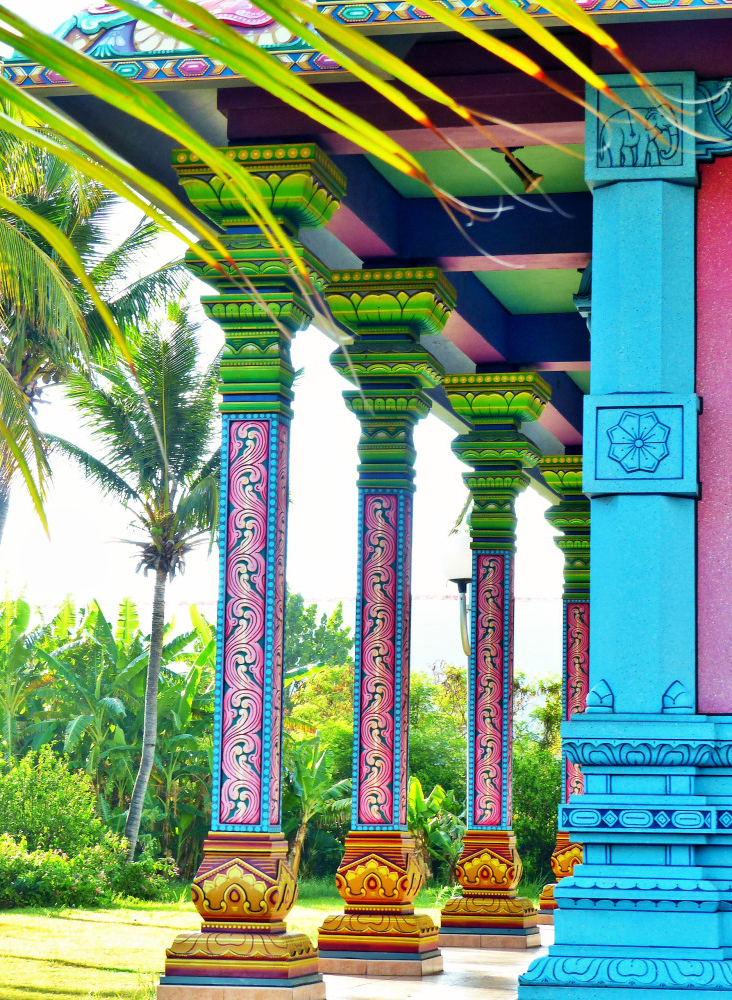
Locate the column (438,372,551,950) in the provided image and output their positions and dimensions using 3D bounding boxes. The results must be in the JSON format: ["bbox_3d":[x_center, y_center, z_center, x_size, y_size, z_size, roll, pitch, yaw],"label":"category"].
[{"bbox_3d":[0.963,1.214,19.949,0.737,4.281,0.737,-1,-7,12],"label":"column"}]

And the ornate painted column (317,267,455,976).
[{"bbox_3d":[0.113,0.753,16.266,0.737,4.281,0.737,-1,-7,12],"label":"ornate painted column"}]

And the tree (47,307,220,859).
[{"bbox_3d":[-3.477,1.725,47.000,4.500,10.300,4.500,-1,-7,12],"label":"tree"}]

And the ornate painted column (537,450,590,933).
[{"bbox_3d":[1.994,1.759,24.293,0.737,4.281,0.737,-1,-7,12],"label":"ornate painted column"}]

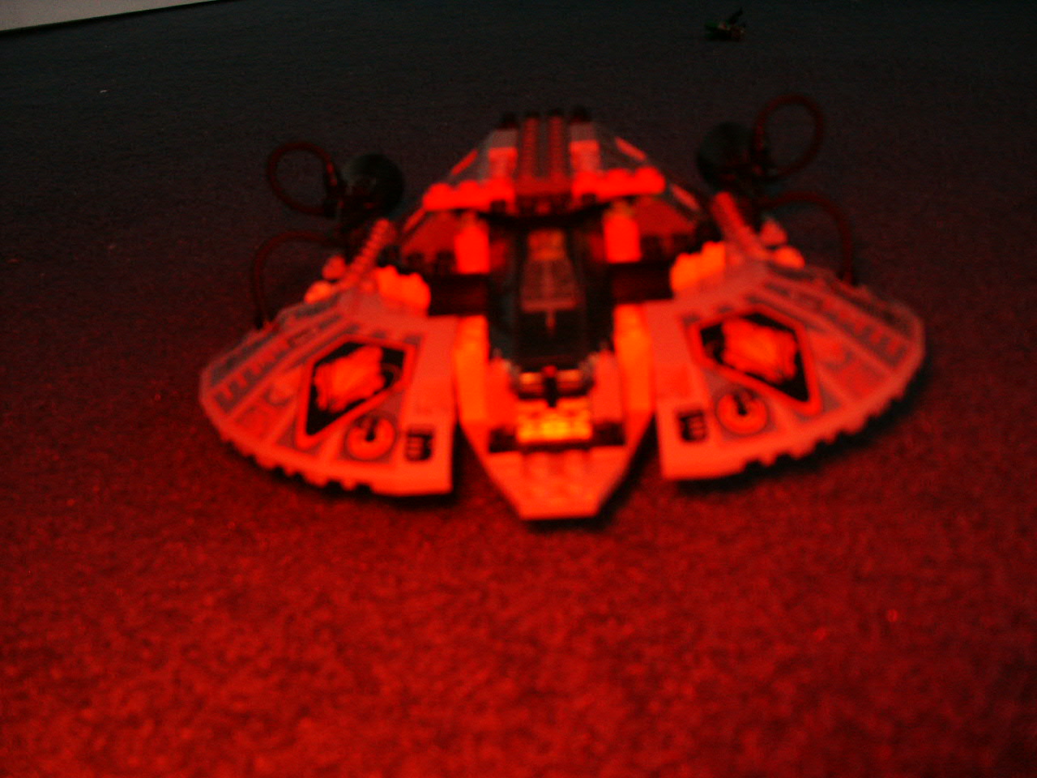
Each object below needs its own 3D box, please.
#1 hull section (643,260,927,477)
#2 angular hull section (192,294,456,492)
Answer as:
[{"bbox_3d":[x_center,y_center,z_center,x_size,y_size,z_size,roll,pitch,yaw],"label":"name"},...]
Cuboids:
[{"bbox_3d":[0.072,-0.010,0.269,0.080,0.023,0.080,-4,27,3],"label":"hull section"},{"bbox_3d":[-0.054,-0.002,0.276,0.080,0.023,0.080,-4,27,3],"label":"angular hull section"}]

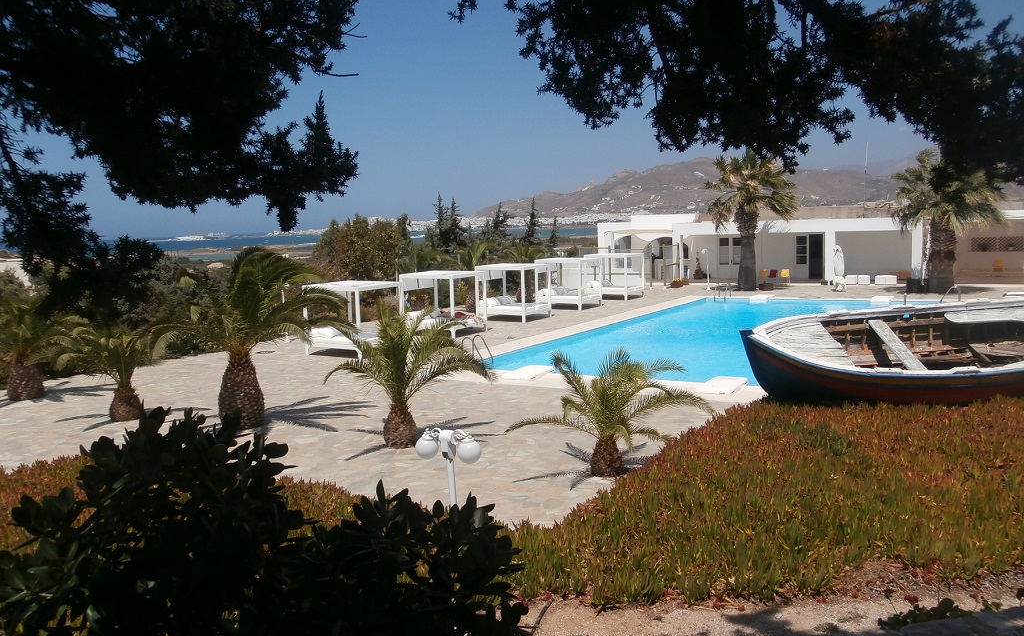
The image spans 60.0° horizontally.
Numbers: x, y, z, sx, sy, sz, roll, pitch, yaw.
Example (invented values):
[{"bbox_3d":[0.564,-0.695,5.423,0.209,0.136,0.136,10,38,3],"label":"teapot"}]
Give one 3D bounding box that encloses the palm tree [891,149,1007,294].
[{"bbox_3d":[18.560,-4.168,37.896,4.438,6.092,4.127,1,7,26],"label":"palm tree"}]

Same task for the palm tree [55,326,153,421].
[{"bbox_3d":[-7.824,1.090,17.110,1.761,1.799,1.638,-5,7,-24],"label":"palm tree"}]

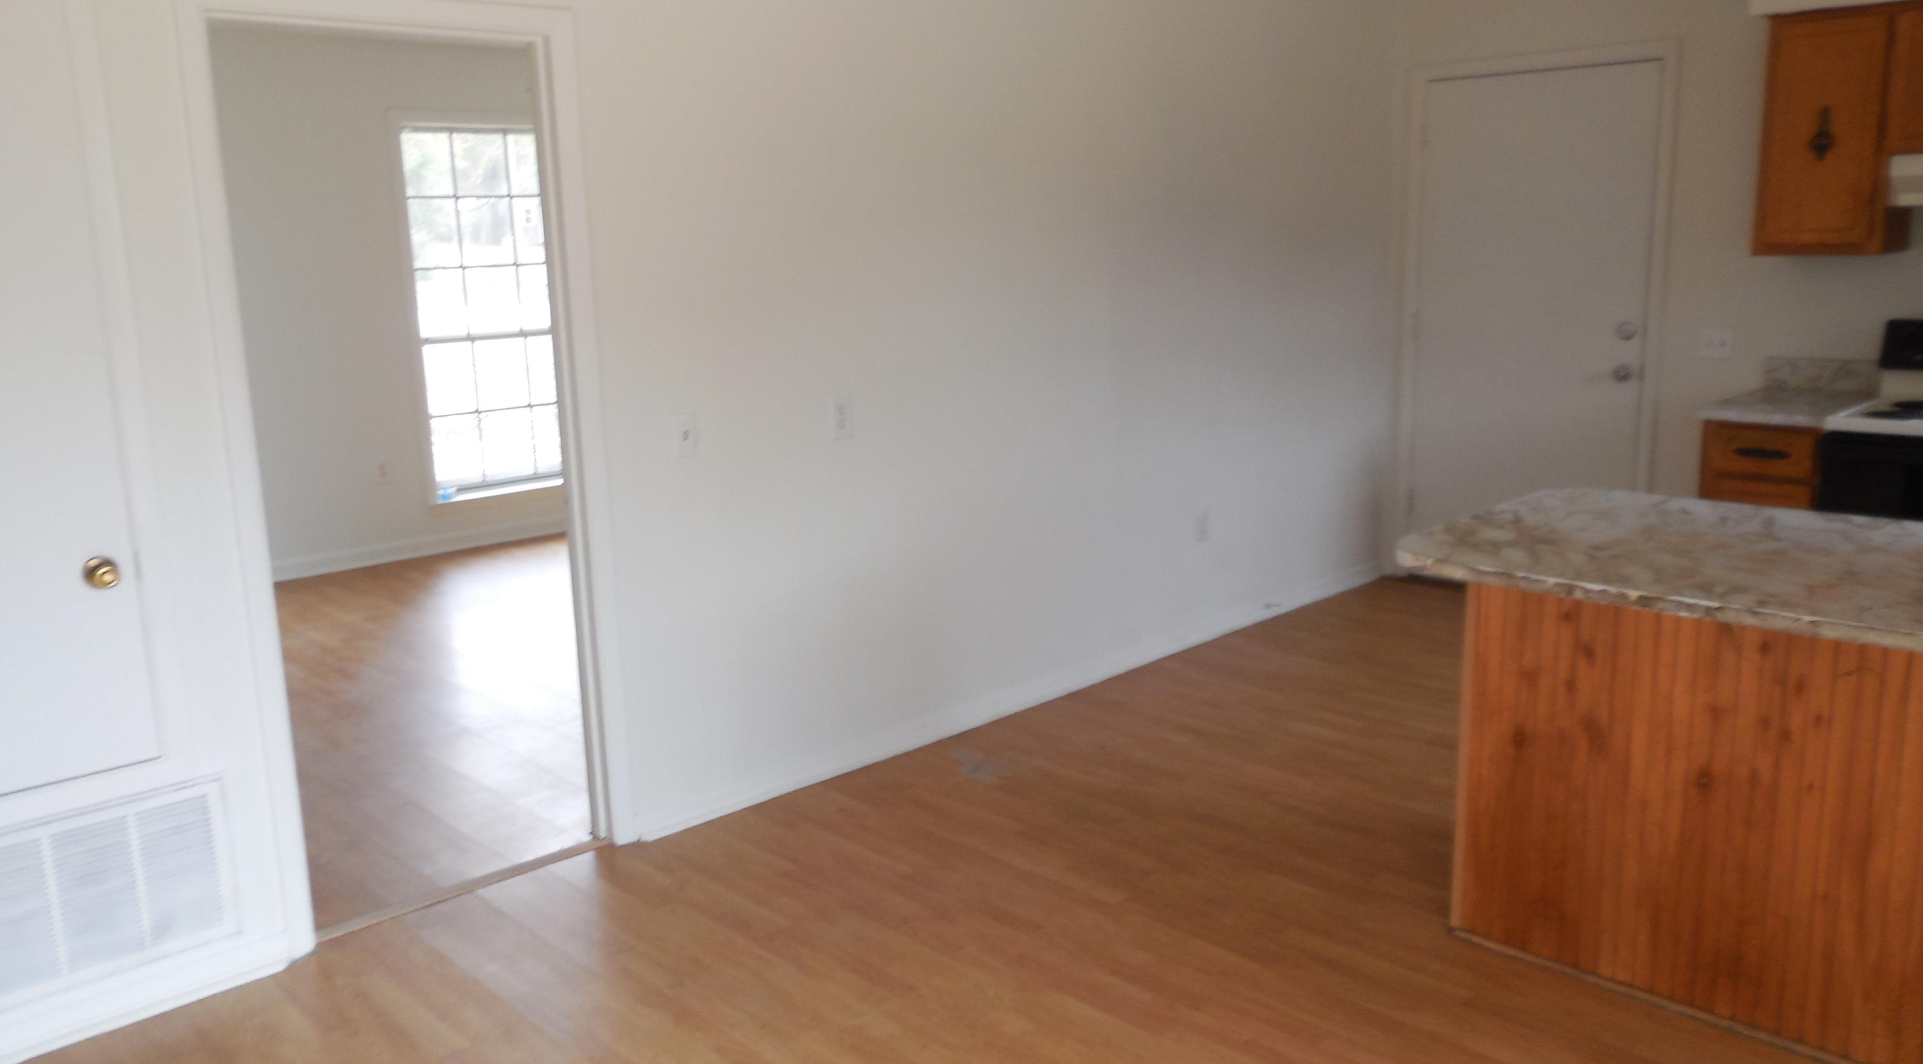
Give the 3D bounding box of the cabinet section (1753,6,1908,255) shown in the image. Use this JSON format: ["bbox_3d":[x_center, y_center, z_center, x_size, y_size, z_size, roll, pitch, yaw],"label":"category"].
[{"bbox_3d":[2.784,-1.258,4.400,0.314,0.740,0.367,-13,16,-41],"label":"cabinet section"}]

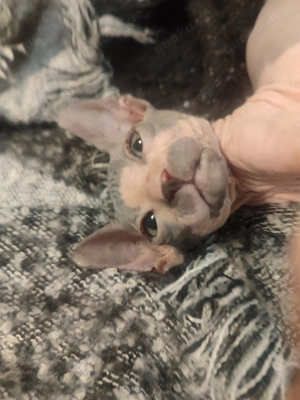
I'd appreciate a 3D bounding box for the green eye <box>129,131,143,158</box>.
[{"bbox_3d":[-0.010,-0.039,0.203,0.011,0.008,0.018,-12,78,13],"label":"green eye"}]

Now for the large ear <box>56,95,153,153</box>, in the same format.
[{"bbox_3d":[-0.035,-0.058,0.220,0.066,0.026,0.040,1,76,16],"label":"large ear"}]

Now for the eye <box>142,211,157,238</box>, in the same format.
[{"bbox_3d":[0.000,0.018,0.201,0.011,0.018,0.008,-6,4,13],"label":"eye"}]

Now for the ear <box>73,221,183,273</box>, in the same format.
[{"bbox_3d":[-0.016,0.036,0.215,0.078,0.036,0.026,0,9,15],"label":"ear"}]

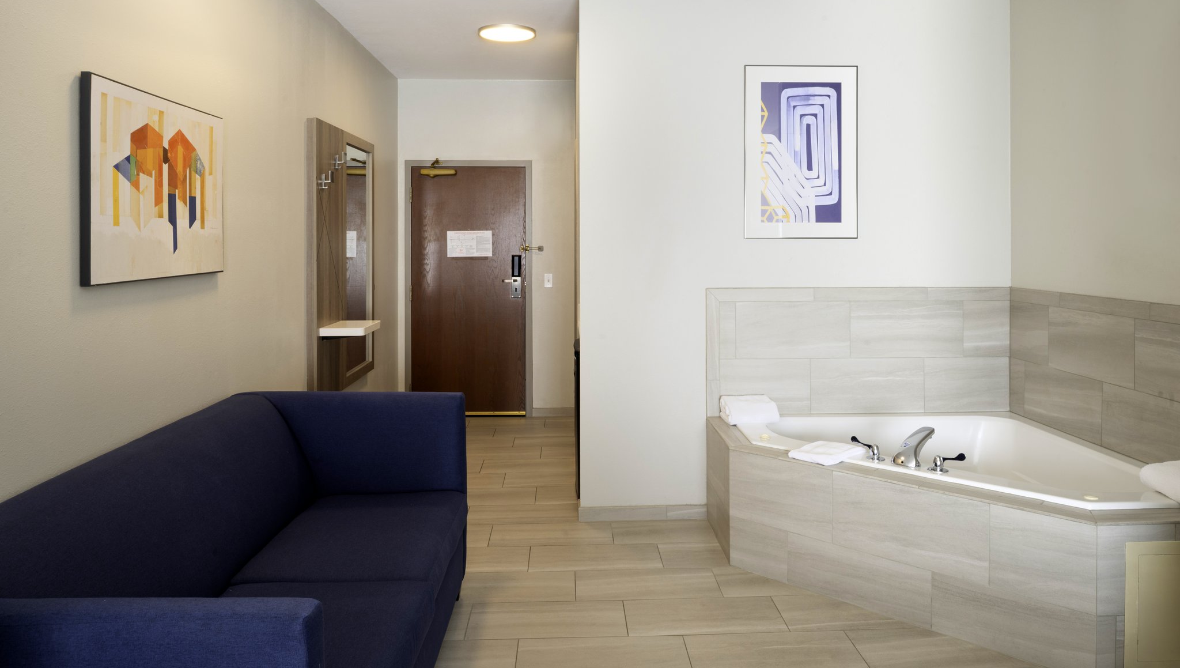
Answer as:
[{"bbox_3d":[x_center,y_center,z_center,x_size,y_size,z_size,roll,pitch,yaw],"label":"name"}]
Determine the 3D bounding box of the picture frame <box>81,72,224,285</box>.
[{"bbox_3d":[-1.421,-0.483,2.620,0.032,0.592,0.850,0,4,-2],"label":"picture frame"}]

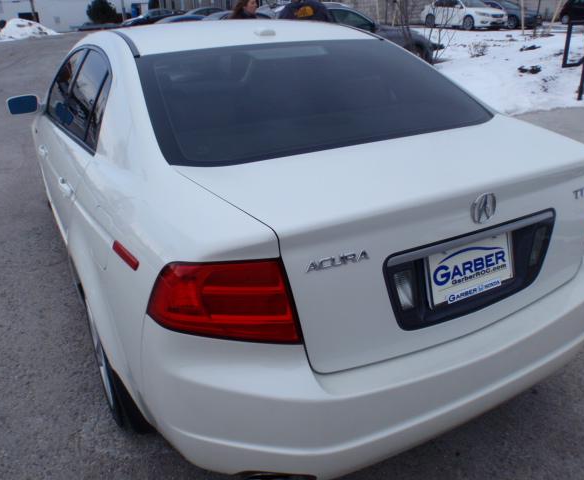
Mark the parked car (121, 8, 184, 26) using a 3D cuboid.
[{"bbox_3d":[-7.452,-12.265,29.302,4.650,1.480,1.800,-12,26,-20],"label":"parked car"}]

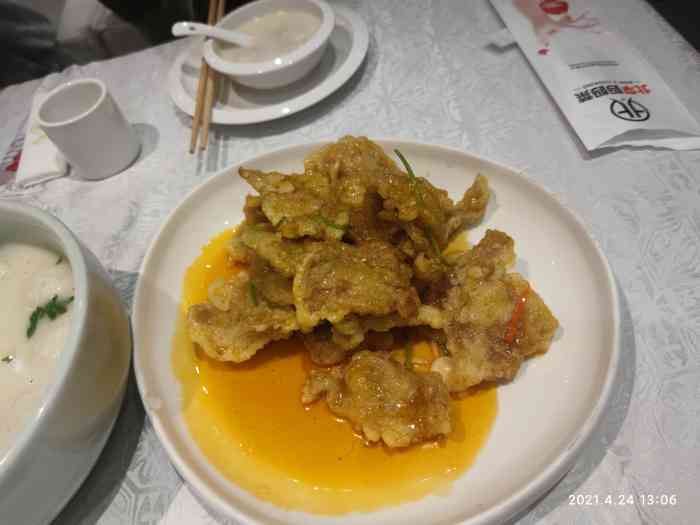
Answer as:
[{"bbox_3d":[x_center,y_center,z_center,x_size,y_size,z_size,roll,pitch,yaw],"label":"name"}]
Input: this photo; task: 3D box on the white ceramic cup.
[{"bbox_3d":[-0.226,-0.116,0.424,0.062,0.059,0.062,-1,55,11],"label":"white ceramic cup"}]

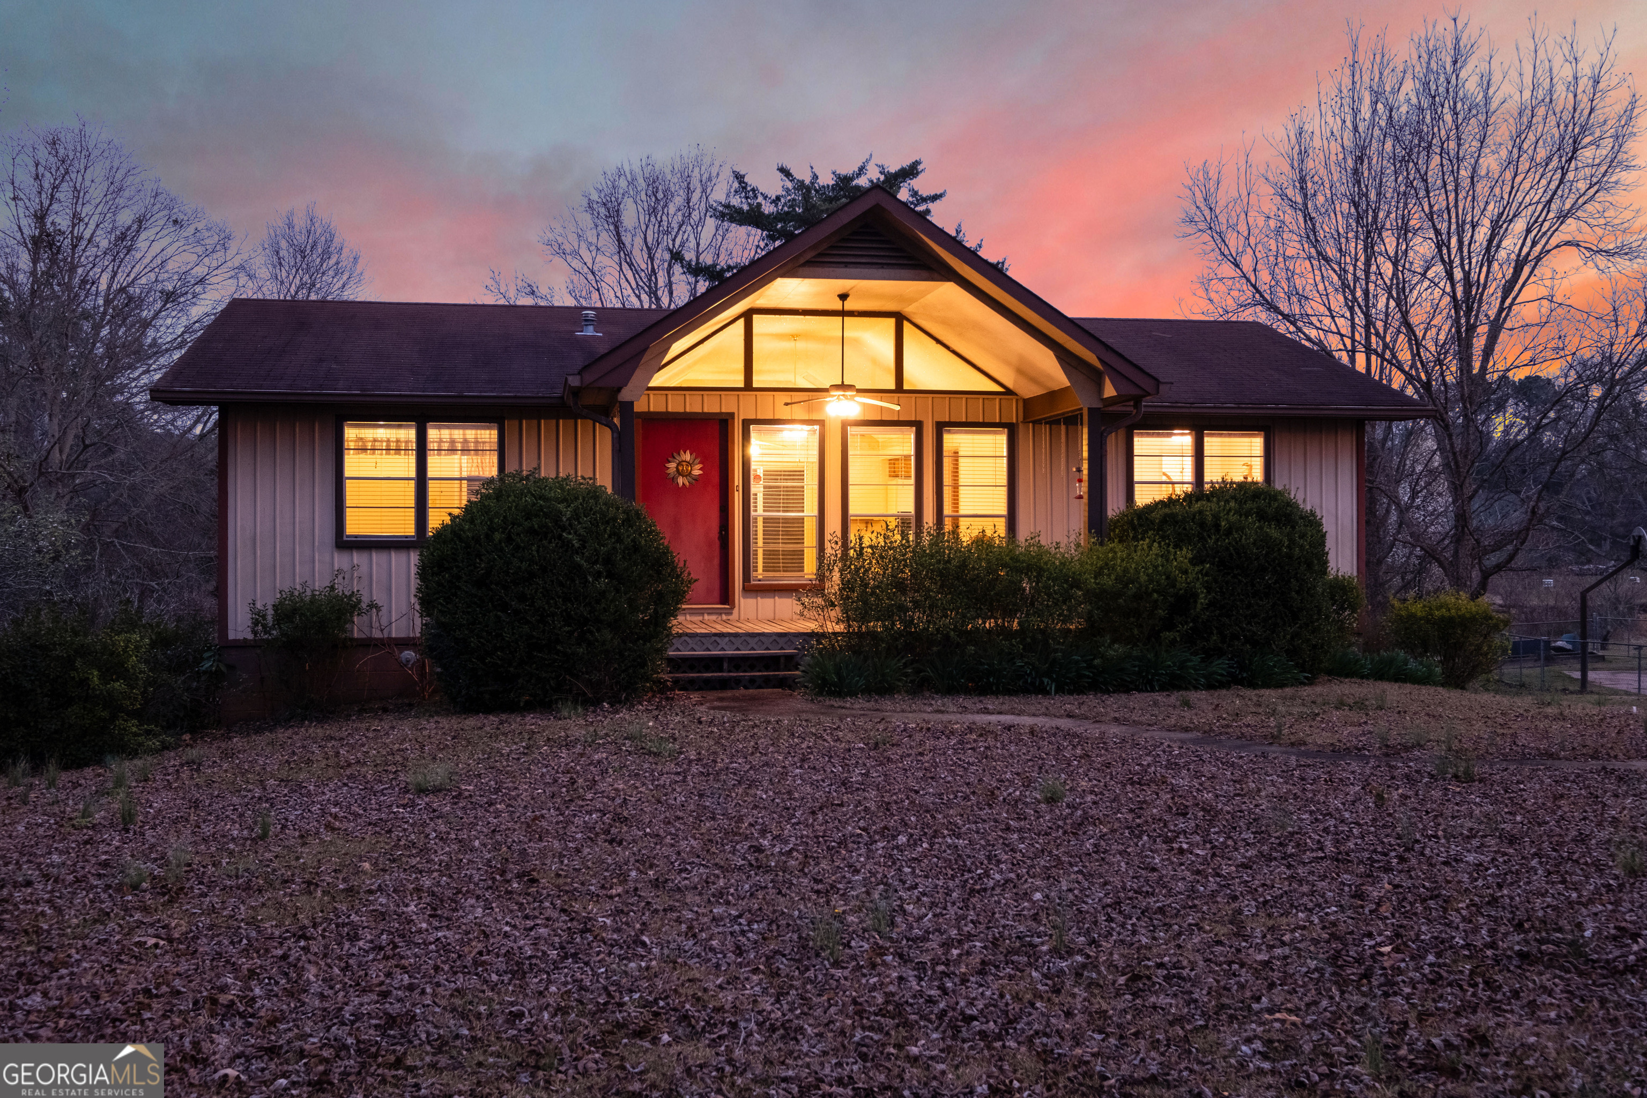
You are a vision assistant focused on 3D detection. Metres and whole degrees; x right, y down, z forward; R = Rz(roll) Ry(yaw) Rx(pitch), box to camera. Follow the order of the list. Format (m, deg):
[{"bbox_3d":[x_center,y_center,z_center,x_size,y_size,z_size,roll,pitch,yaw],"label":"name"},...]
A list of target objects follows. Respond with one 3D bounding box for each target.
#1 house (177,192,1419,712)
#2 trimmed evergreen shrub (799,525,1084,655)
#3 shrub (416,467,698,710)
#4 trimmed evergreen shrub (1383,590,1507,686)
[{"bbox_3d":[-0.504,-0.926,21.524,14.080,5.277,10.941,0,0,-10],"label":"house"},{"bbox_3d":[1.137,0.497,15.900,2.650,1.442,1.150,0,0,-10],"label":"trimmed evergreen shrub"},{"bbox_3d":[-2.504,0.383,15.300,2.500,2.200,2.450,0,0,-10],"label":"shrub"},{"bbox_3d":[6.353,0.926,16.800,1.280,0.985,1.250,0,0,-10],"label":"trimmed evergreen shrub"}]

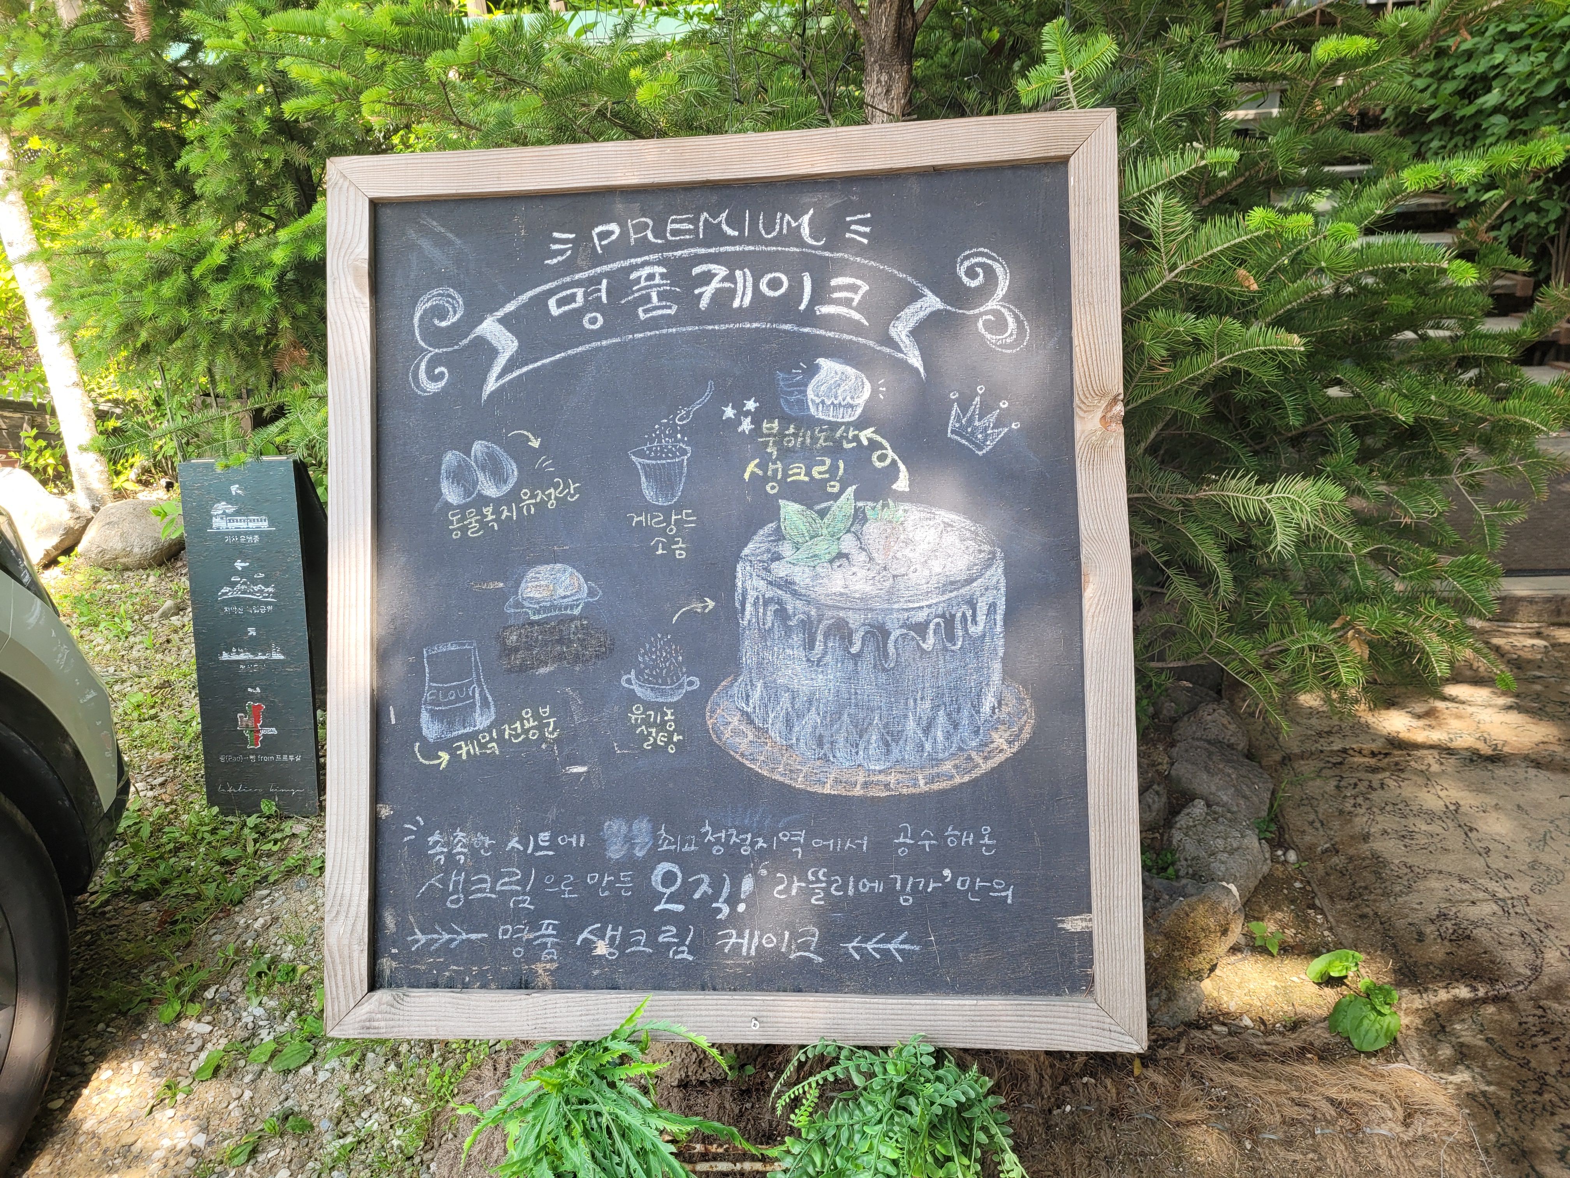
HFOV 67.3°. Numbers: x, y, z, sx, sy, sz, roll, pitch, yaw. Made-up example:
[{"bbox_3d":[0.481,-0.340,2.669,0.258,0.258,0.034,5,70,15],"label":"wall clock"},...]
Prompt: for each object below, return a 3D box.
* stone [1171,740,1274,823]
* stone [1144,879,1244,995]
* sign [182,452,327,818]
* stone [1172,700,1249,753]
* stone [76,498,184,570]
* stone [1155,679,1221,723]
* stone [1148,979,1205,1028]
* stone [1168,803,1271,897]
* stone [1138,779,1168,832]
[{"bbox_3d":[0.948,0.422,2.564,0.211,0.175,0.190,-1,23,0],"label":"stone"},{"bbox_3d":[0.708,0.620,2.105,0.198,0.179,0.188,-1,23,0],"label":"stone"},{"bbox_3d":[-1.208,0.053,2.798,0.265,0.775,0.526,1,23,5],"label":"sign"},{"bbox_3d":[1.000,0.335,2.773,0.162,0.128,0.162,-1,23,0],"label":"stone"},{"bbox_3d":[-2.279,-0.194,4.138,0.358,0.234,0.269,-1,23,0],"label":"stone"},{"bbox_3d":[0.986,0.286,2.885,0.152,0.112,0.129,-1,23,0],"label":"stone"},{"bbox_3d":[0.662,0.714,2.028,0.118,0.069,0.077,-1,23,0],"label":"stone"},{"bbox_3d":[0.851,0.519,2.314,0.177,0.196,0.185,-1,23,0],"label":"stone"},{"bbox_3d":[0.754,0.456,2.465,0.092,0.117,0.078,-1,23,0],"label":"stone"}]

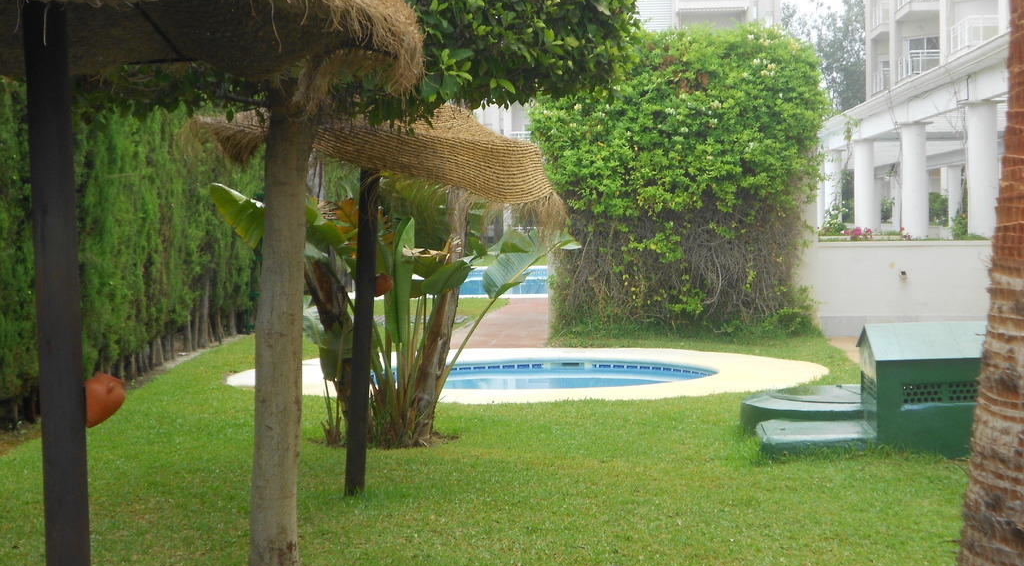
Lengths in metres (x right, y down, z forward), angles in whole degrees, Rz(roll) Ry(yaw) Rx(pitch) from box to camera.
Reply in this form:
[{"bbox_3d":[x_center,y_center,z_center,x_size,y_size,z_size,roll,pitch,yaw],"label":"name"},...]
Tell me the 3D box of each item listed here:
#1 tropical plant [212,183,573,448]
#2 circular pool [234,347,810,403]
[{"bbox_3d":[-0.822,0.161,11.526,2.450,1.850,2.100,-1,2,0],"label":"tropical plant"},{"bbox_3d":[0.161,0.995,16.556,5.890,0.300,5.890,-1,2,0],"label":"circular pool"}]

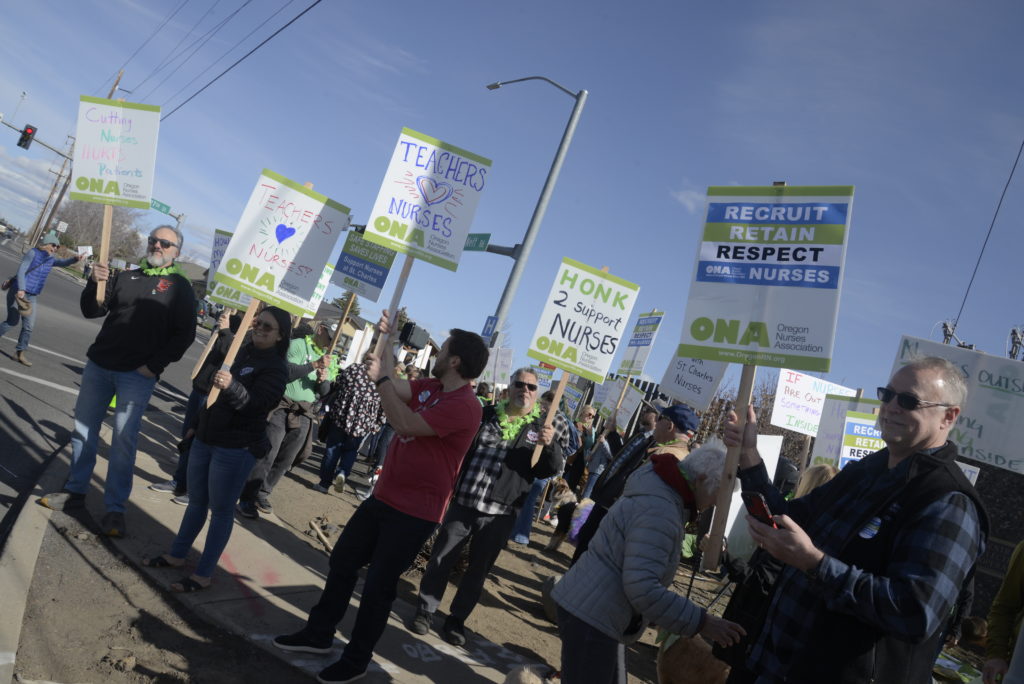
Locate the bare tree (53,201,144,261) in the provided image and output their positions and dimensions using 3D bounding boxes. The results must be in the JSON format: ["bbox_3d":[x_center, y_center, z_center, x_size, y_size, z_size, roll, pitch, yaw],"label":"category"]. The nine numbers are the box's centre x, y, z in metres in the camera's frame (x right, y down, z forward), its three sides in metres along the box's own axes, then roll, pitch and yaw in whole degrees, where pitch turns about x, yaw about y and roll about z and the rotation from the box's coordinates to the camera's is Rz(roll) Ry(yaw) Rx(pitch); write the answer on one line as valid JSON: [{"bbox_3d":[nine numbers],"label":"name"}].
[{"bbox_3d":[-29.685,-8.529,50.000,6.200,6.600,6.000,24,-7,-31],"label":"bare tree"}]

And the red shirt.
[{"bbox_3d":[-0.421,0.534,3.535,0.340,0.700,0.460,25,-7,-42],"label":"red shirt"}]

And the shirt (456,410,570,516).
[{"bbox_3d":[-0.024,0.785,4.357,0.620,0.730,0.380,20,-6,0],"label":"shirt"}]

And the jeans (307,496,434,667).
[{"bbox_3d":[-0.696,1.132,3.426,0.400,0.960,0.440,25,-8,-40],"label":"jeans"}]

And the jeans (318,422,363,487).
[{"bbox_3d":[-1.901,1.192,7.616,0.400,0.820,0.330,23,-6,-25],"label":"jeans"}]

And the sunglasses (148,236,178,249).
[{"bbox_3d":[-2.168,-0.611,4.282,0.150,0.050,0.145,13,-6,7],"label":"sunglasses"}]

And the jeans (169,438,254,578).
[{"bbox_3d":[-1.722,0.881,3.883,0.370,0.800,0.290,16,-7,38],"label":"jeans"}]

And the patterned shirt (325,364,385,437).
[{"bbox_3d":[-1.709,0.643,7.671,0.560,0.770,0.360,23,-6,-25],"label":"patterned shirt"}]

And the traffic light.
[{"bbox_3d":[-25.876,-10.939,36.500,0.580,1.300,0.380,23,-6,-22],"label":"traffic light"}]

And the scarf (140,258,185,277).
[{"bbox_3d":[-2.184,-0.466,4.319,0.300,0.140,0.250,21,-5,-5],"label":"scarf"}]

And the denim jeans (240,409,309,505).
[{"bbox_3d":[-2.012,0.913,5.803,0.380,0.920,0.440,14,-8,47],"label":"denim jeans"}]

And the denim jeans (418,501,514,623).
[{"bbox_3d":[-0.283,1.400,4.547,0.420,0.850,0.310,19,-6,10],"label":"denim jeans"}]

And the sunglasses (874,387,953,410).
[{"bbox_3d":[1.014,0.153,1.710,0.150,0.050,0.147,10,4,-16],"label":"sunglasses"}]

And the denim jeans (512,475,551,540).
[{"bbox_3d":[0.211,1.996,8.217,0.360,0.880,0.320,25,-7,-40],"label":"denim jeans"}]

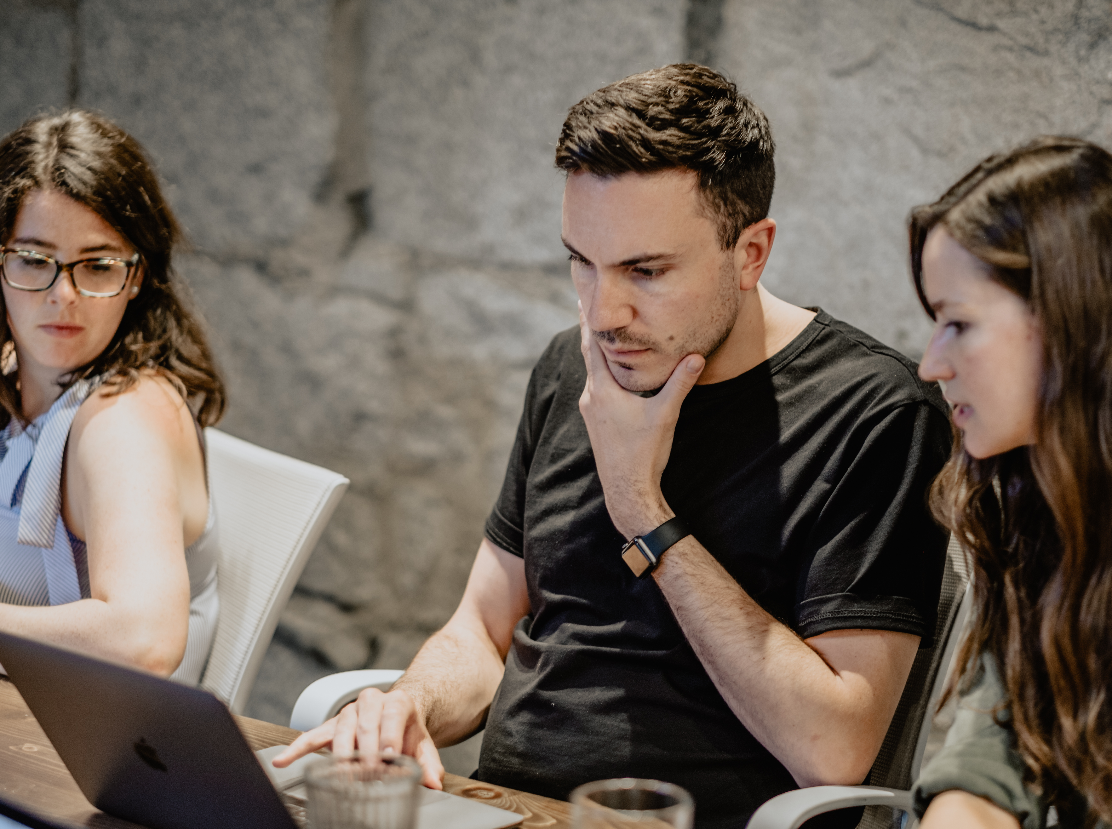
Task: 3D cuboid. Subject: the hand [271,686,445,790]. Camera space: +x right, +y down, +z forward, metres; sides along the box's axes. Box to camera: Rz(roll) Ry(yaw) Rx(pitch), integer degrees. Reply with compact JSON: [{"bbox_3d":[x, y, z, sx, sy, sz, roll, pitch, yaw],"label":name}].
[{"bbox_3d":[-0.164,0.277,2.530,0.140,0.080,0.155,6,15,28],"label":"hand"}]

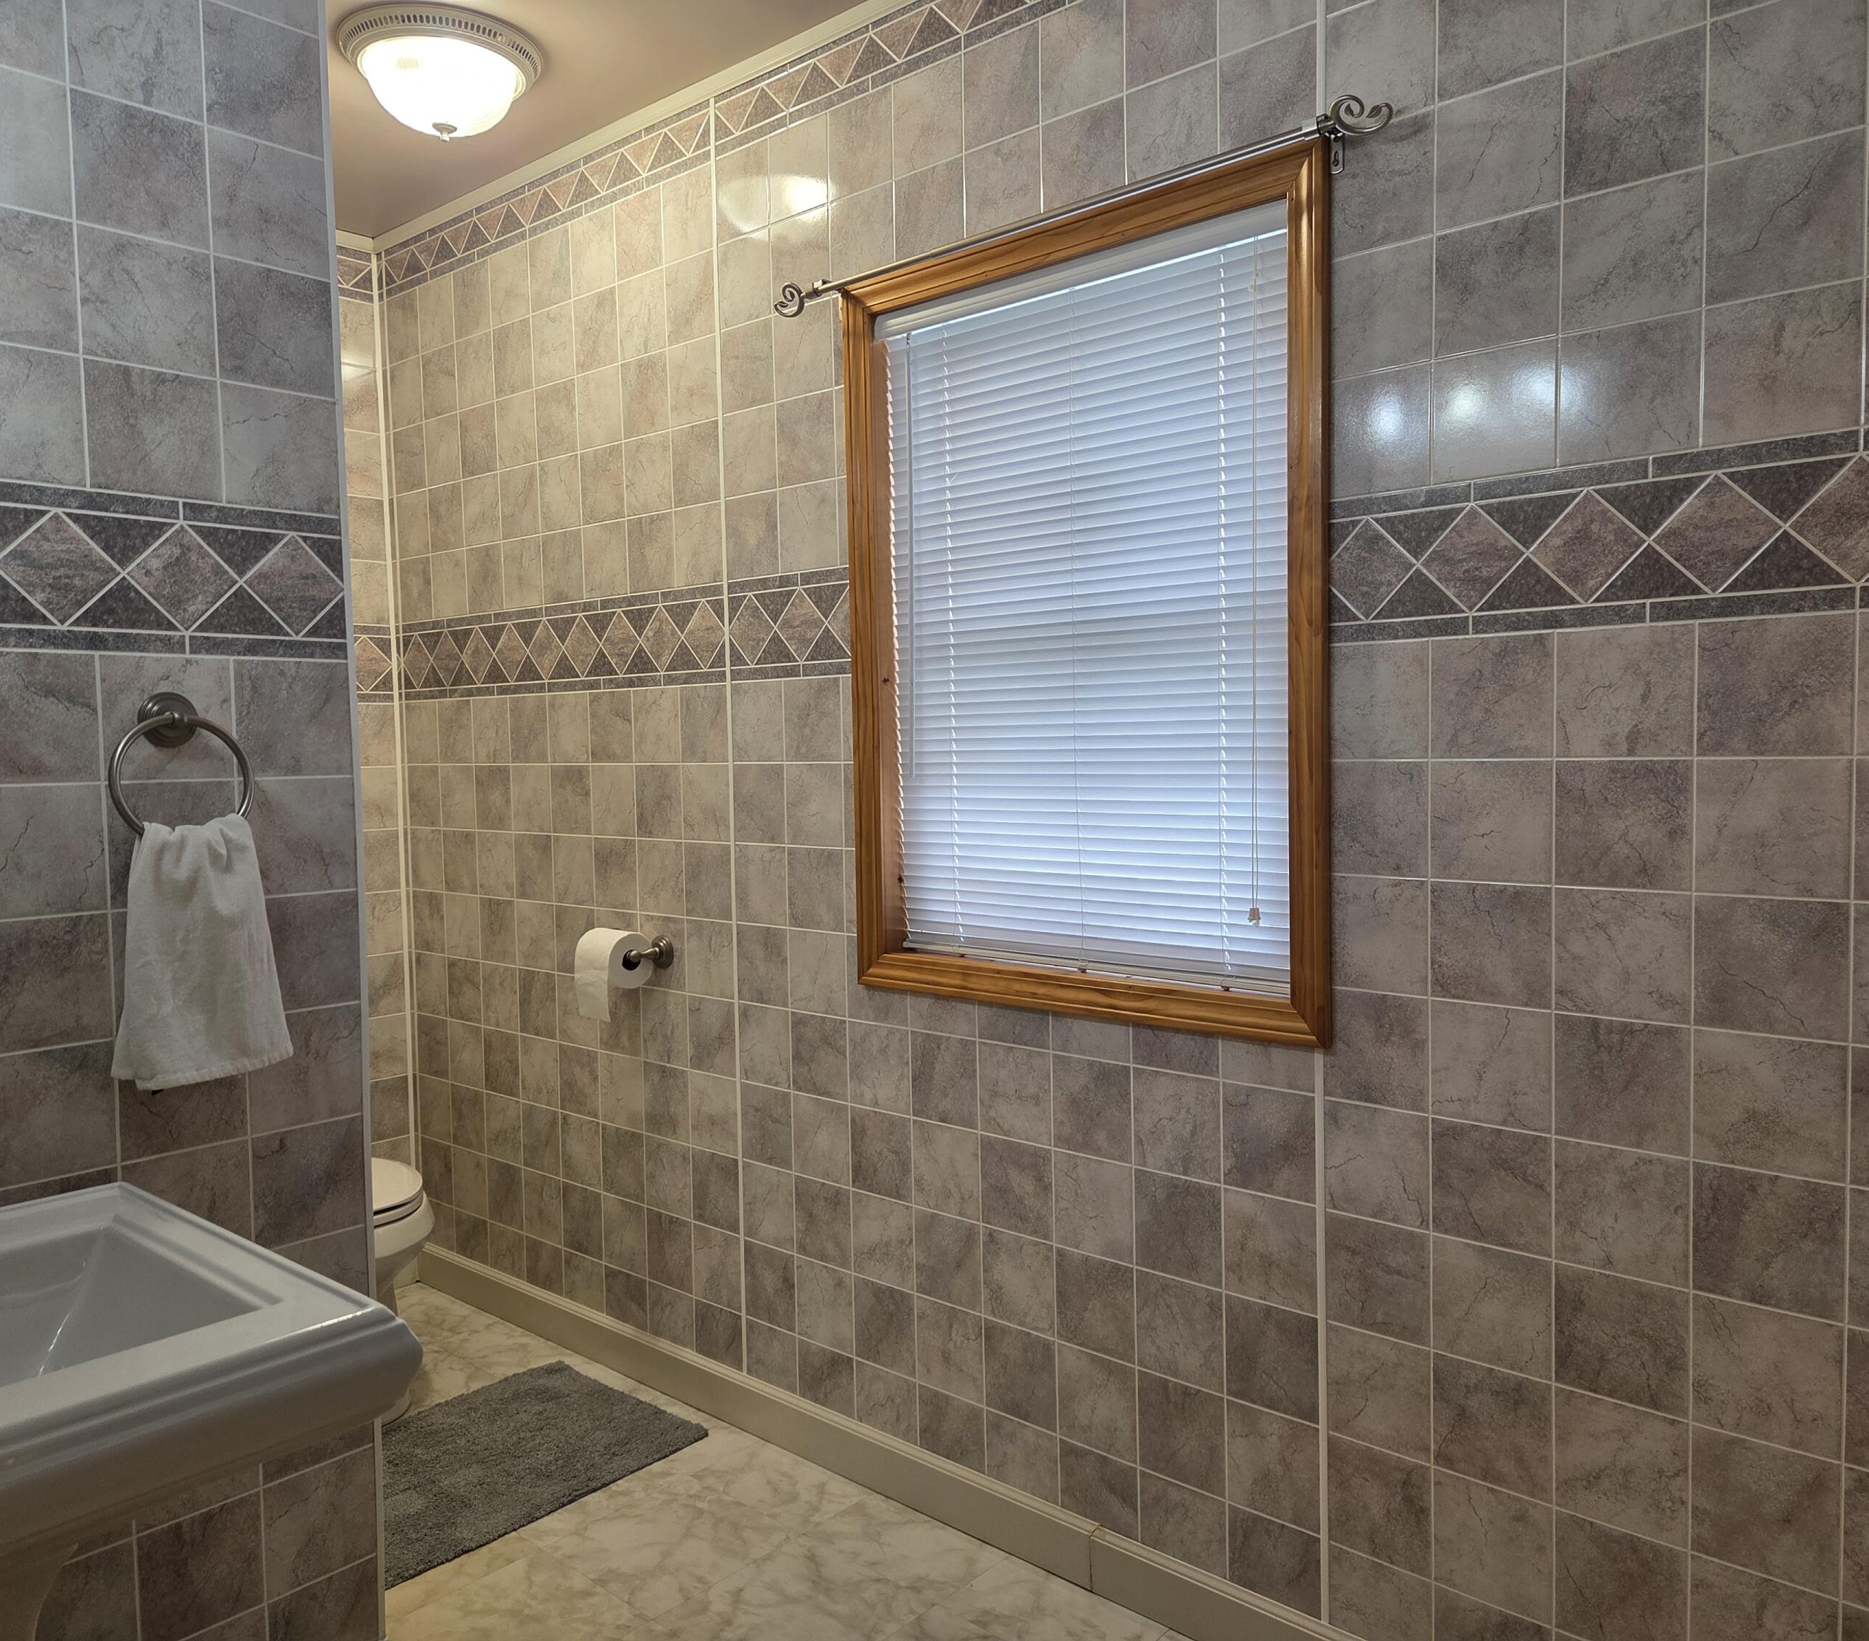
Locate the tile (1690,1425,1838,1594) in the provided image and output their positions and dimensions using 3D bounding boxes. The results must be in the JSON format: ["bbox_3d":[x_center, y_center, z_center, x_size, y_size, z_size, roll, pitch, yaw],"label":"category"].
[{"bbox_3d":[0.930,0.771,1.630,0.150,0.151,0.010,2,4,42],"label":"tile"}]

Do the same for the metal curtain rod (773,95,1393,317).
[{"bbox_3d":[0.149,-0.882,2.167,1.135,0.070,0.068,2,4,42],"label":"metal curtain rod"}]

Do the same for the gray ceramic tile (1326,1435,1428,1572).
[{"bbox_3d":[0.596,0.913,1.945,0.147,0.151,0.010,2,4,42],"label":"gray ceramic tile"}]

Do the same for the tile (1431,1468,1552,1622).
[{"bbox_3d":[0.705,0.914,1.837,0.150,0.150,0.010,2,4,42],"label":"tile"}]

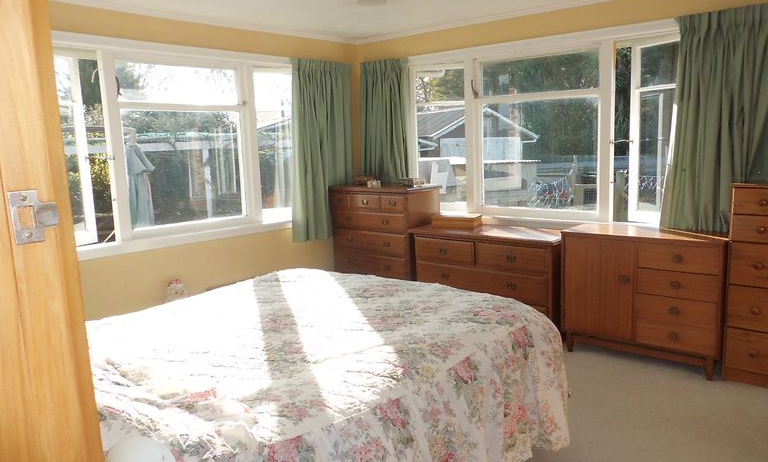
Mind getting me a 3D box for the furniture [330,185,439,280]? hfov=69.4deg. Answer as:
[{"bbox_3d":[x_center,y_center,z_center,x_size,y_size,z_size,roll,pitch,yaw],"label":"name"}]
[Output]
[{"bbox_3d":[0.019,0.145,4.865,0.839,1.056,0.480,6,12,39],"label":"furniture"}]

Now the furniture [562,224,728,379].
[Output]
[{"bbox_3d":[1.686,0.417,3.605,0.941,0.812,0.410,5,12,37],"label":"furniture"}]

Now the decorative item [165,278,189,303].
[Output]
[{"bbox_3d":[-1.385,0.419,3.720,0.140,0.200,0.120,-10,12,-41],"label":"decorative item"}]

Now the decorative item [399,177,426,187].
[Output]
[{"bbox_3d":[0.243,-0.406,4.728,0.170,0.060,0.140,6,12,39],"label":"decorative item"}]

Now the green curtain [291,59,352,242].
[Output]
[{"bbox_3d":[-0.498,-0.696,4.829,0.120,1.470,0.630,6,12,39],"label":"green curtain"}]

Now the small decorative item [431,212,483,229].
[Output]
[{"bbox_3d":[0.596,-0.079,4.498,0.340,0.078,0.272,2,10,22],"label":"small decorative item"}]

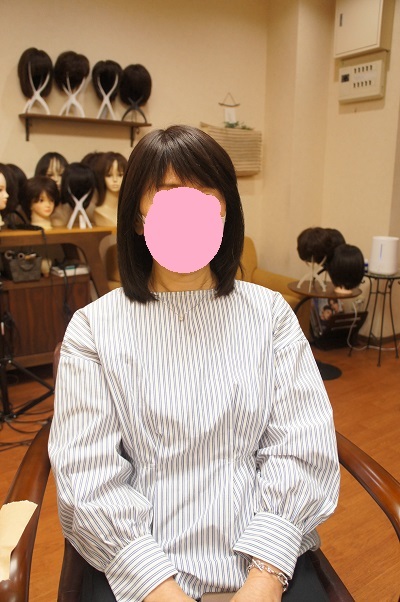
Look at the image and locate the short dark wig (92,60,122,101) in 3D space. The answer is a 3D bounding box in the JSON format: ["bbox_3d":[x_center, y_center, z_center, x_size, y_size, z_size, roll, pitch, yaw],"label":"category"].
[{"bbox_3d":[-0.576,-1.375,2.930,0.195,0.255,0.215,-5,14,-19],"label":"short dark wig"}]

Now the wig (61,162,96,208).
[{"bbox_3d":[-0.784,-0.741,3.012,0.210,0.284,0.220,-5,15,-19],"label":"wig"}]

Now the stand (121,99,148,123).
[{"bbox_3d":[-0.468,-1.432,3.342,0.165,0.306,0.150,-10,17,-35],"label":"stand"}]

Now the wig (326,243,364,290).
[{"bbox_3d":[0.898,-0.201,2.861,0.220,0.300,0.235,3,14,14],"label":"wig"}]

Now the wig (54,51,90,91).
[{"bbox_3d":[-0.776,-1.397,2.835,0.205,0.240,0.220,-7,15,-27],"label":"wig"}]

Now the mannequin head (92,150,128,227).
[{"bbox_3d":[-0.525,-0.649,2.755,0.215,0.435,0.230,-6,15,-24],"label":"mannequin head"}]

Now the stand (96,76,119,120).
[{"bbox_3d":[-0.636,-1.414,3.217,0.145,0.310,0.140,-10,17,-35],"label":"stand"}]

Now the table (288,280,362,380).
[{"bbox_3d":[0.748,0.182,2.844,0.420,0.520,0.420,0,13,0],"label":"table"}]

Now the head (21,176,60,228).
[{"bbox_3d":[-0.936,-0.566,2.710,0.225,0.295,0.200,13,19,44],"label":"head"}]

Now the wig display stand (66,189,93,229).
[{"bbox_3d":[-0.715,-0.595,2.735,0.165,0.340,0.165,-5,14,-19],"label":"wig display stand"}]

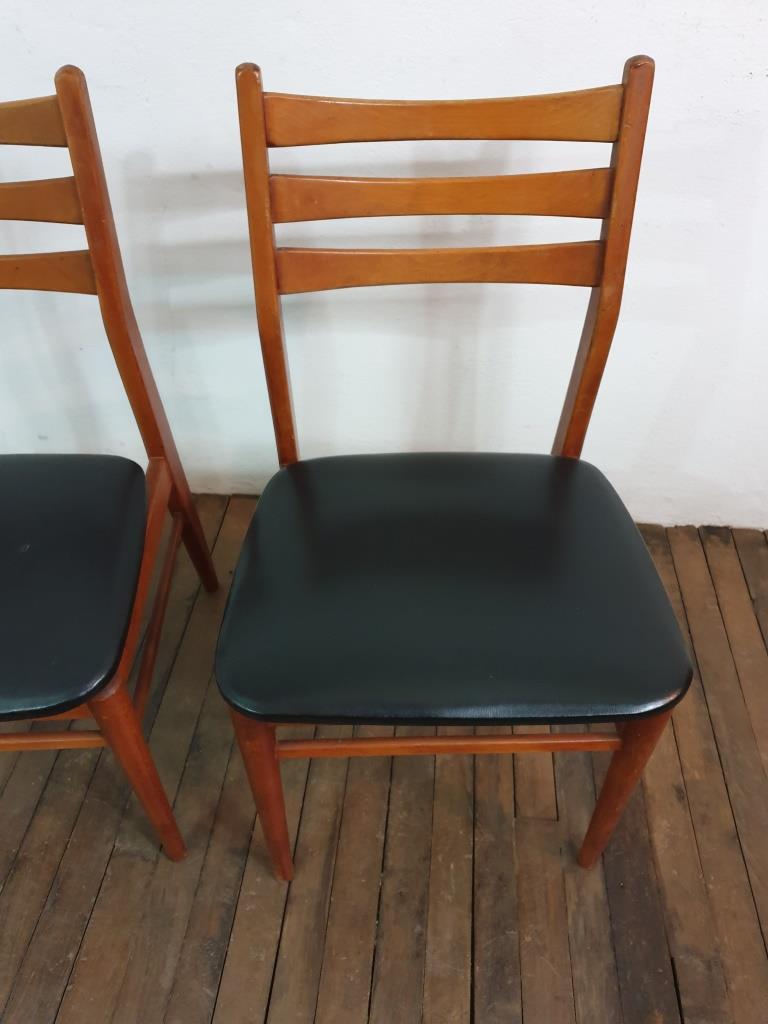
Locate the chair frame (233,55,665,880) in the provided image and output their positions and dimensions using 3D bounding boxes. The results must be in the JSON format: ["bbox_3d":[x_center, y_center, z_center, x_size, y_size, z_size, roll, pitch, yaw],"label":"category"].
[{"bbox_3d":[0.065,0.015,0.884,0.458,0.835,0.503,-1,45,1],"label":"chair frame"}]

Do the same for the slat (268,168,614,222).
[{"bbox_3d":[0.059,-0.340,0.826,0.358,0.050,0.034,-1,30,1],"label":"slat"}]

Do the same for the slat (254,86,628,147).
[{"bbox_3d":[0.058,-0.406,0.789,0.358,0.051,0.034,-1,30,1],"label":"slat"}]

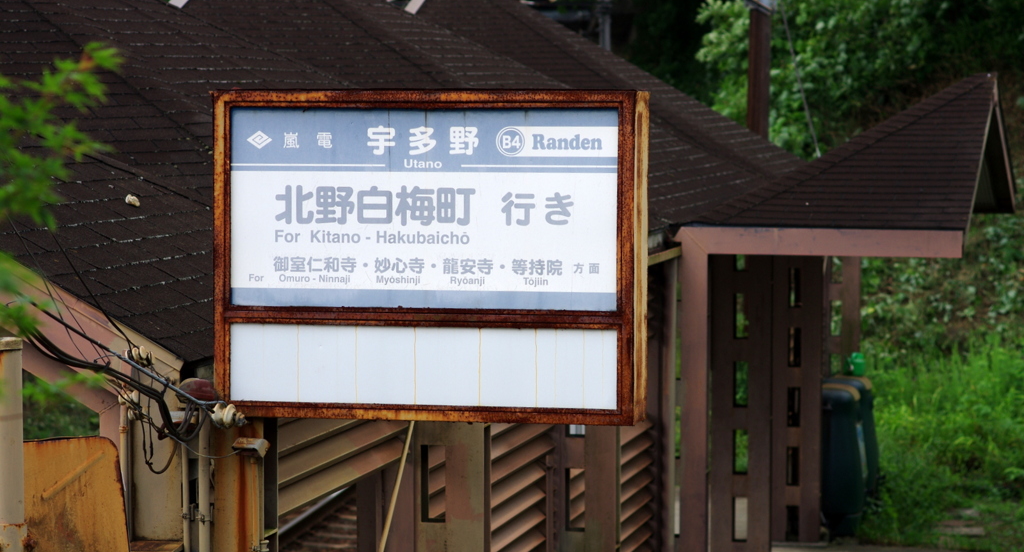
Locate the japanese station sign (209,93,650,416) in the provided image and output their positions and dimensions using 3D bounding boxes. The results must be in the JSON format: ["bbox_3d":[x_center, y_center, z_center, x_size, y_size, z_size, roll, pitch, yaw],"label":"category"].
[{"bbox_3d":[-0.248,-0.063,9.040,1.300,0.993,0.210,1,4,12],"label":"japanese station sign"}]

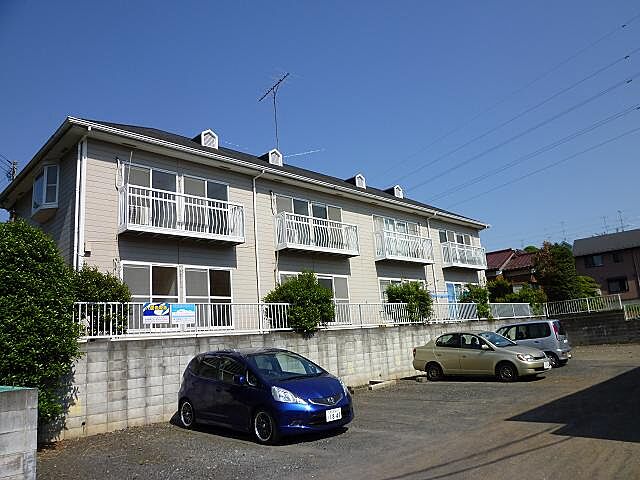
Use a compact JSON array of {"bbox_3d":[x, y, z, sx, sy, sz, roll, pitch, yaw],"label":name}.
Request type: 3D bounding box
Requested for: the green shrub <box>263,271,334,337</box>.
[{"bbox_3d":[-0.643,1.984,14.091,2.285,2.063,2.057,8,-17,-44],"label":"green shrub"}]

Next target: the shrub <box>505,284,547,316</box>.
[{"bbox_3d":[11.654,3.480,26.238,2.621,1.860,2.097,8,-17,-44],"label":"shrub"}]

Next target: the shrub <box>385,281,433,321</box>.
[{"bbox_3d":[3.505,2.496,18.332,1.998,1.742,1.798,8,-17,-44],"label":"shrub"}]

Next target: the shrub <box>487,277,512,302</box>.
[{"bbox_3d":[10.274,3.323,26.476,1.340,2.458,1.340,8,-17,-44],"label":"shrub"}]

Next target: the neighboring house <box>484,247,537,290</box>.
[{"bbox_3d":[15.518,3.373,36.055,7.500,5.800,9.000,8,-17,-44],"label":"neighboring house"}]

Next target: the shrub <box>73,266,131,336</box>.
[{"bbox_3d":[-4.991,1.469,10.374,1.386,1.734,1.248,8,-17,-44],"label":"shrub"}]

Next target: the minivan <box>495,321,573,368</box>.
[{"bbox_3d":[7.571,4.014,17.535,3.600,1.620,1.550,-14,-15,39],"label":"minivan"}]

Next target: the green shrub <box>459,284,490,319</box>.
[{"bbox_3d":[7.334,2.994,21.959,1.550,1.739,1.395,8,-17,-44],"label":"green shrub"}]

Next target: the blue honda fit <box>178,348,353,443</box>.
[{"bbox_3d":[-1.105,2.836,8.824,1.695,1.520,3.900,7,-16,-43],"label":"blue honda fit"}]

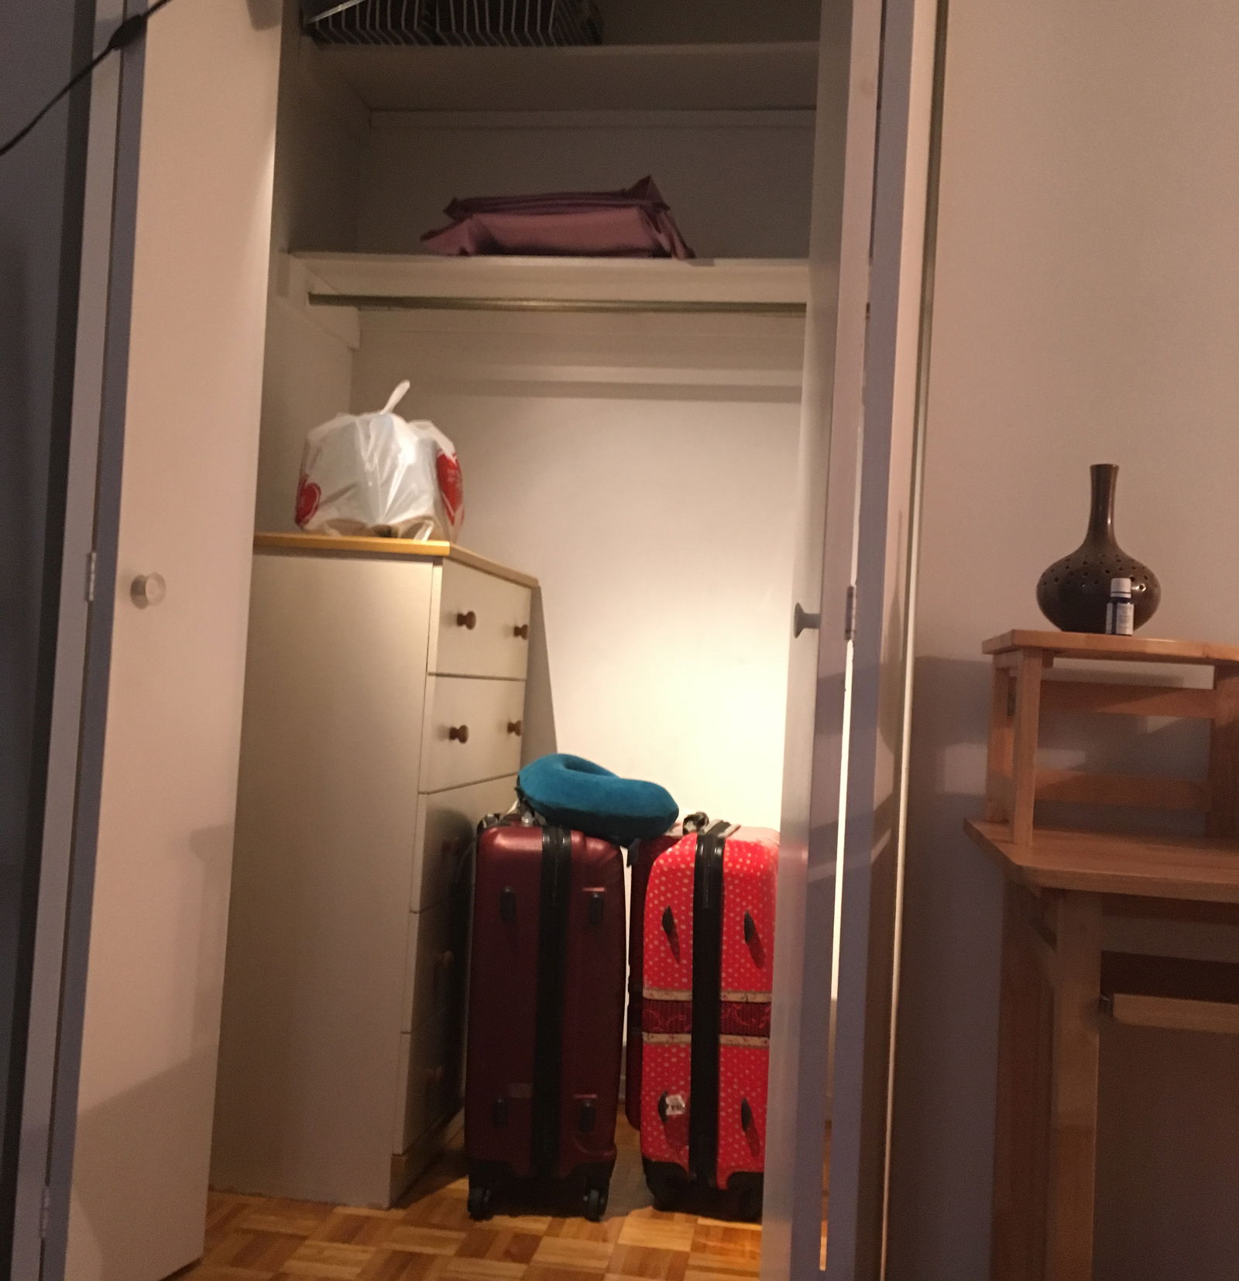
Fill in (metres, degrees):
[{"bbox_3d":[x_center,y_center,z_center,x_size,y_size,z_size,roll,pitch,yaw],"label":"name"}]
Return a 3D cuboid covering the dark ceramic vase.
[{"bbox_3d":[0.603,-0.111,1.737,0.151,0.222,0.151,3,-2,8],"label":"dark ceramic vase"}]

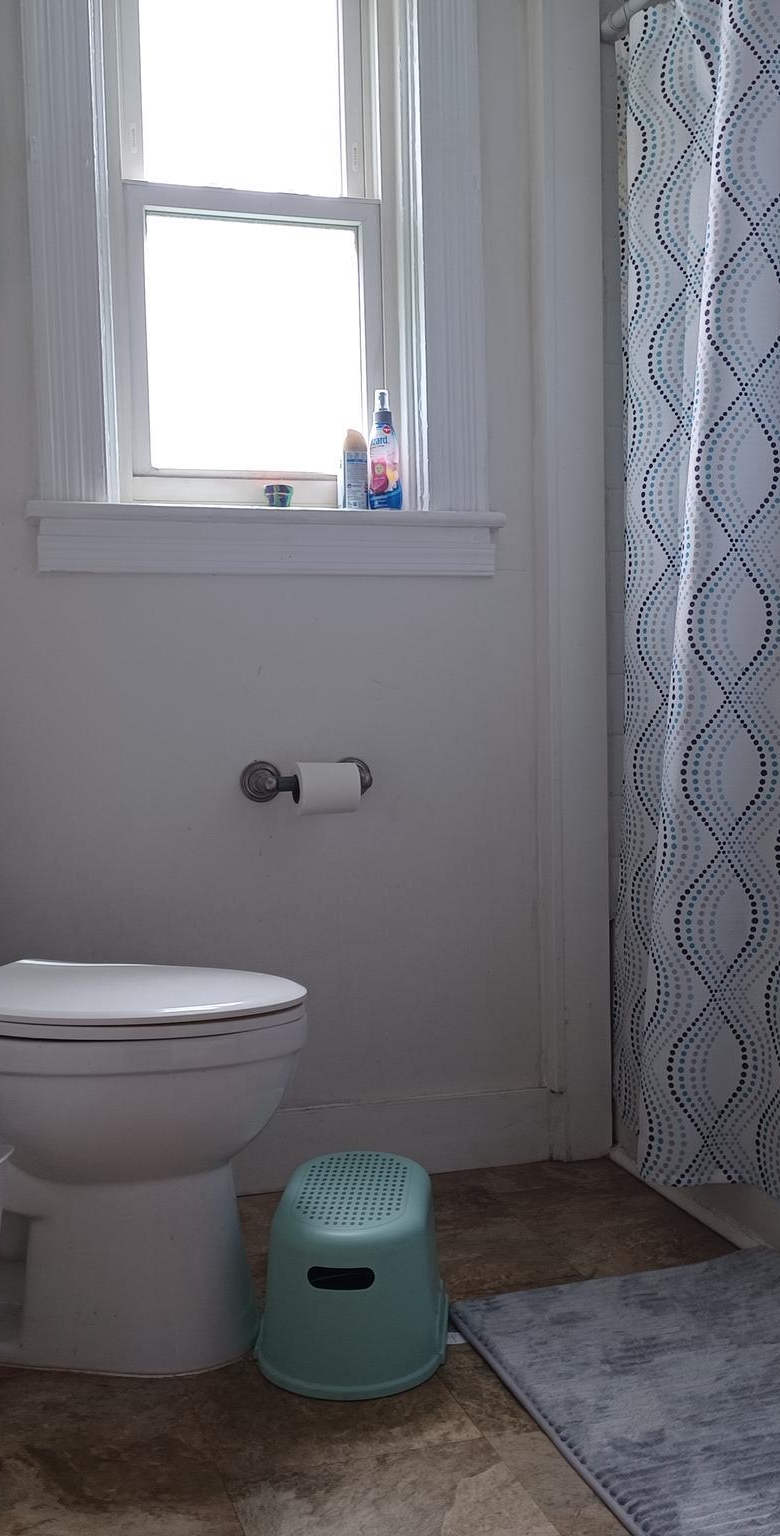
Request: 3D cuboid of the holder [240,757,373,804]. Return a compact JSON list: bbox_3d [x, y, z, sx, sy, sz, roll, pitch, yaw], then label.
[{"bbox_3d":[-0.128,0.022,2.449,0.229,0.073,0.090,-2,2,-16],"label":"holder"}]

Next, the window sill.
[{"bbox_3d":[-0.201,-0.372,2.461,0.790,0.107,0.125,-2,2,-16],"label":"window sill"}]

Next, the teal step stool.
[{"bbox_3d":[-0.043,0.638,1.914,0.237,0.185,0.385,-1,2,5],"label":"teal step stool"}]

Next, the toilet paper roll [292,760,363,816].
[{"bbox_3d":[-0.102,0.033,2.421,0.098,0.085,0.085,-2,2,-16],"label":"toilet paper roll"}]

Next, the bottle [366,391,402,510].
[{"bbox_3d":[-0.009,-0.544,2.562,0.059,0.220,0.044,-2,2,-5],"label":"bottle"}]

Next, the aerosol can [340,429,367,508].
[{"bbox_3d":[-0.059,-0.508,2.549,0.044,0.154,0.044,-1,2,0],"label":"aerosol can"}]

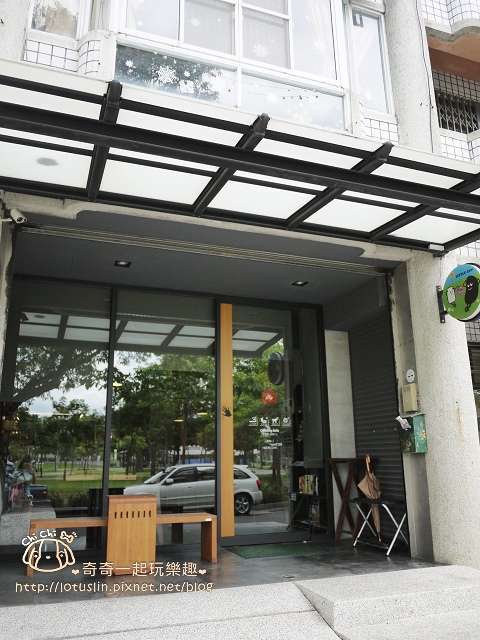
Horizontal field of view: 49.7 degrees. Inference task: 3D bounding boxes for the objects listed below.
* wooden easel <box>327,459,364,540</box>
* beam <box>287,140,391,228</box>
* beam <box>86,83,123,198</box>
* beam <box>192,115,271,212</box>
[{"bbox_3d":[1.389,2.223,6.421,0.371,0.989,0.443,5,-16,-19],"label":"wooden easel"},{"bbox_3d":[0.775,-1.076,4.409,0.082,0.103,1.626,4,-10,-18],"label":"beam"},{"bbox_3d":[-1.013,-1.222,3.782,0.082,0.103,1.625,5,-10,-19],"label":"beam"},{"bbox_3d":[-0.132,-1.150,4.091,0.082,0.103,1.625,5,-10,-19],"label":"beam"}]

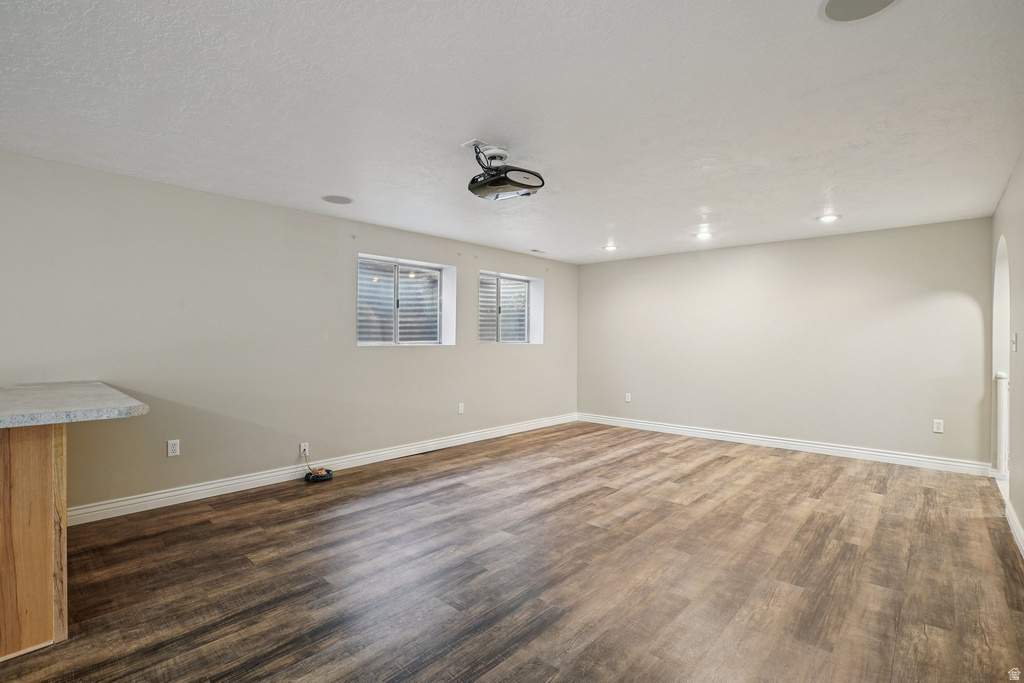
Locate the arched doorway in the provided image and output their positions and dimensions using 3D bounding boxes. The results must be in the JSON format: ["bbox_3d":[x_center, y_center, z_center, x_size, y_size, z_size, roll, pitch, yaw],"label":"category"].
[{"bbox_3d":[3.985,0.180,3.600,0.150,2.070,1.220,0,0,43],"label":"arched doorway"}]

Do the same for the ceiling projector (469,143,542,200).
[{"bbox_3d":[-0.036,-1.071,2.855,0.330,0.222,0.340,0,0,43],"label":"ceiling projector"}]

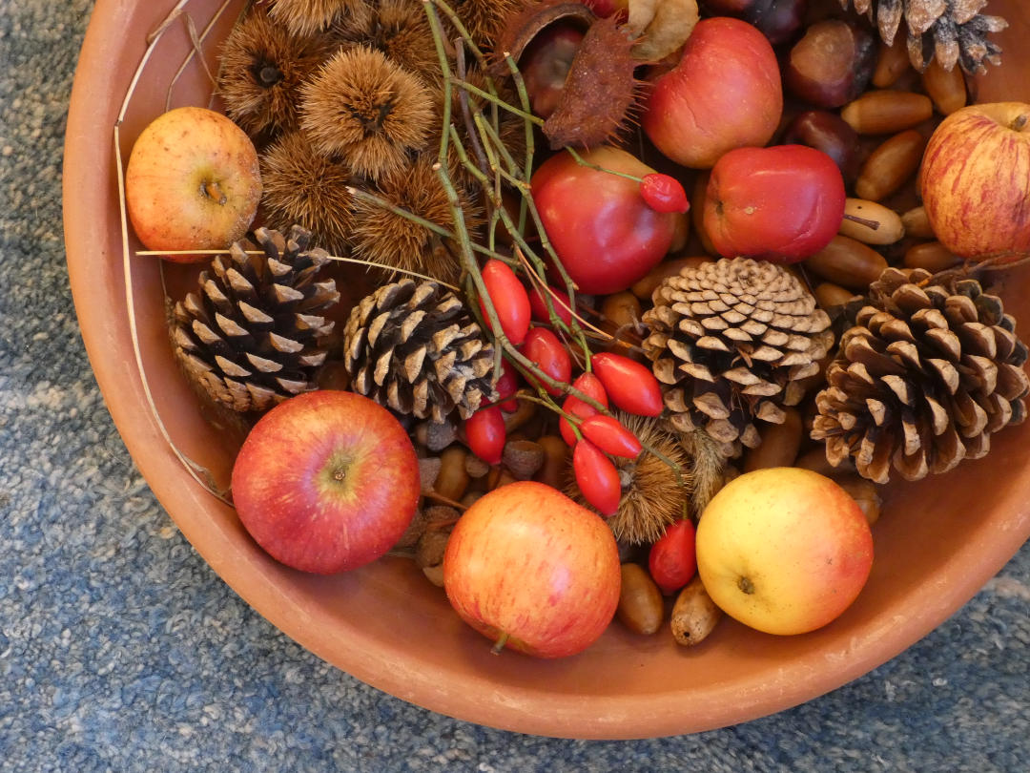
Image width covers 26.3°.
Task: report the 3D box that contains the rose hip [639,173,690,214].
[{"bbox_3d":[0.048,-0.062,0.705,0.018,0.011,0.011,34,90,-6],"label":"rose hip"}]

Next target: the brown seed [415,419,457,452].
[{"bbox_3d":[-0.028,0.017,0.772,0.015,0.011,0.011,-9,89,0],"label":"brown seed"}]

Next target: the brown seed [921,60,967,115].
[{"bbox_3d":[0.151,-0.108,0.780,0.014,0.014,0.028,-17,84,-3],"label":"brown seed"}]

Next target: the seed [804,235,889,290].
[{"bbox_3d":[0.115,-0.043,0.764,0.032,0.015,0.015,22,86,-1],"label":"seed"}]

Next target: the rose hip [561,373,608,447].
[{"bbox_3d":[0.023,0.007,0.735,0.015,0.015,0.025,16,90,0],"label":"rose hip"}]

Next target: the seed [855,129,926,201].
[{"bbox_3d":[0.131,-0.077,0.768,0.014,0.014,0.031,44,86,0],"label":"seed"}]

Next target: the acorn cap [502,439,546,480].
[{"bbox_3d":[0.003,0.025,0.750,0.014,0.014,0.011,2,108,-1],"label":"acorn cap"}]

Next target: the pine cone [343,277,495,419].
[{"bbox_3d":[-0.032,-0.012,0.750,0.053,0.045,0.045,29,85,19],"label":"pine cone"}]

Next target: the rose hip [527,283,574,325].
[{"bbox_3d":[0.013,-0.027,0.757,0.022,0.014,0.014,37,86,0],"label":"rose hip"}]

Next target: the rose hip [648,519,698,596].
[{"bbox_3d":[0.054,0.058,0.748,0.015,0.015,0.026,15,96,0],"label":"rose hip"}]

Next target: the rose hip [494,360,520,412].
[{"bbox_3d":[-0.004,-0.001,0.766,0.013,0.013,0.021,-9,87,-3],"label":"rose hip"}]

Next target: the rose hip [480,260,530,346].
[{"bbox_3d":[-0.003,-0.028,0.740,0.015,0.015,0.030,-18,90,-3],"label":"rose hip"}]

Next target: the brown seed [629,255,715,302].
[{"bbox_3d":[0.055,-0.037,0.768,0.030,0.014,0.014,-24,88,-4],"label":"brown seed"}]

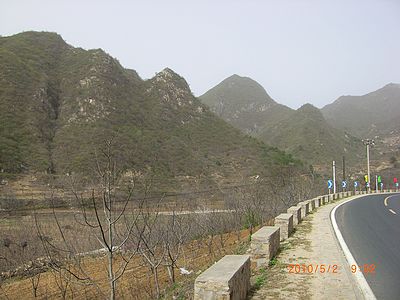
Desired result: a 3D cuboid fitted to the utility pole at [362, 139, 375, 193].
[{"bbox_3d":[26.094,2.439,68.000,1.800,8.440,0.450,-2,-5,27],"label":"utility pole"}]

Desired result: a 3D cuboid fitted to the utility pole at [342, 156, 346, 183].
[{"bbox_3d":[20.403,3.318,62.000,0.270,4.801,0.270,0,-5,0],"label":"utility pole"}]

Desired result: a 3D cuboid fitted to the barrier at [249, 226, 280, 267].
[{"bbox_3d":[1.501,2.167,9.974,0.391,0.577,1.813,-1,-3,16],"label":"barrier"}]

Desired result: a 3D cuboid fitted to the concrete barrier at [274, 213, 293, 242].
[{"bbox_3d":[2.696,2.363,13.884,0.391,0.608,1.813,-1,-3,17],"label":"concrete barrier"}]

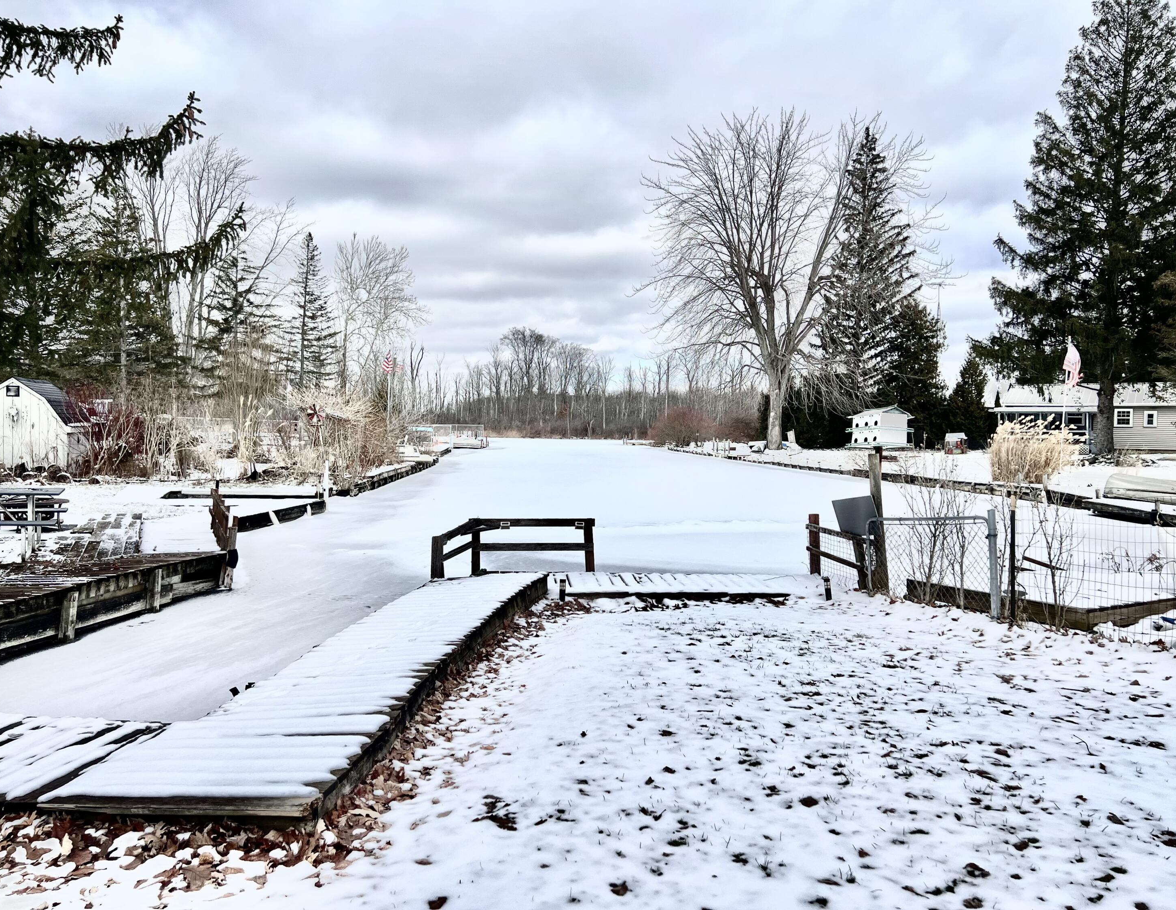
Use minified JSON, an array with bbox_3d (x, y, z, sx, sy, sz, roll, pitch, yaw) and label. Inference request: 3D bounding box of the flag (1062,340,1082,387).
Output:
[{"bbox_3d":[15.930,-3.011,30.000,0.600,1.550,0.300,1,2,22],"label":"flag"}]

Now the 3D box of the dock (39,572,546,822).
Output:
[{"bbox_3d":[-1.240,1.315,6.200,1.090,0.220,5.600,0,2,7],"label":"dock"}]

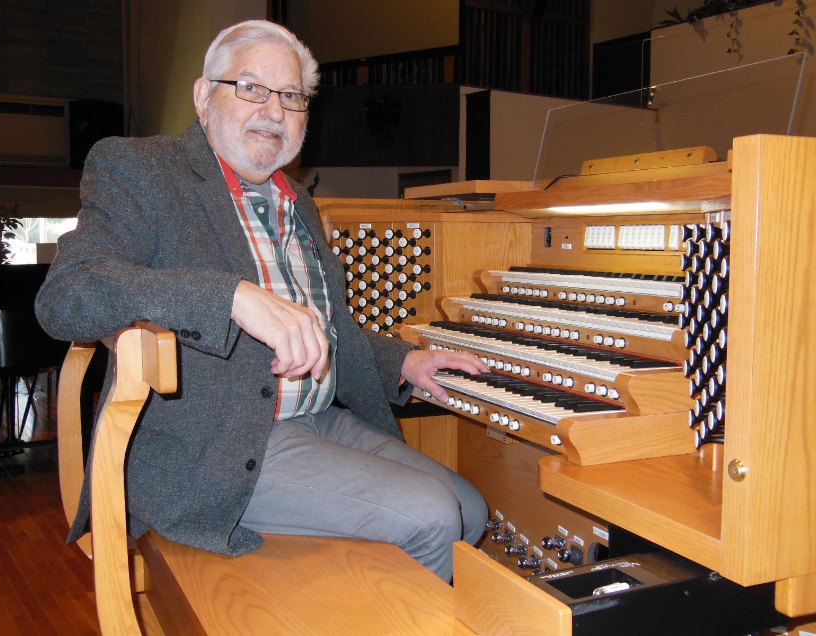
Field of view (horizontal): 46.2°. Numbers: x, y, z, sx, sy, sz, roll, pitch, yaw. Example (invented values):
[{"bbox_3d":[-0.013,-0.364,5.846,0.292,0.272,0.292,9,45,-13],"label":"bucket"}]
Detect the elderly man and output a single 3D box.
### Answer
[{"bbox_3d":[-0.145,0.173,1.631,0.750,1.330,0.740,4,6,37],"label":"elderly man"}]

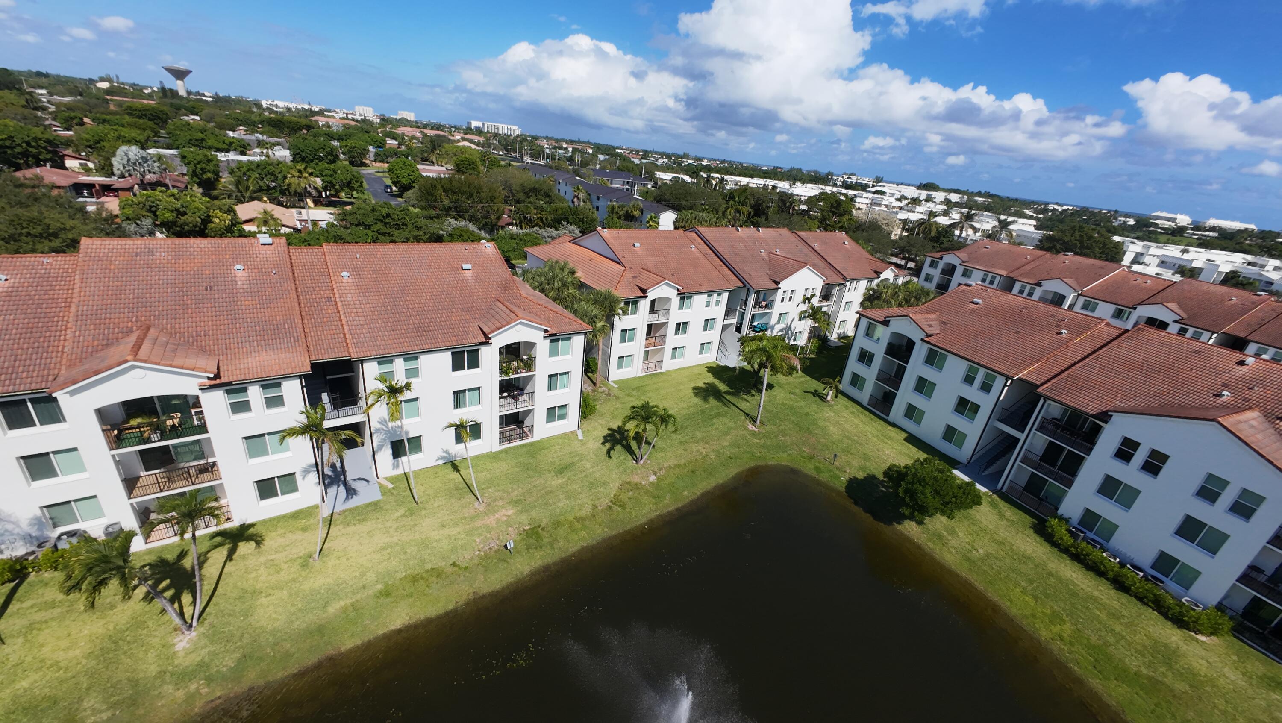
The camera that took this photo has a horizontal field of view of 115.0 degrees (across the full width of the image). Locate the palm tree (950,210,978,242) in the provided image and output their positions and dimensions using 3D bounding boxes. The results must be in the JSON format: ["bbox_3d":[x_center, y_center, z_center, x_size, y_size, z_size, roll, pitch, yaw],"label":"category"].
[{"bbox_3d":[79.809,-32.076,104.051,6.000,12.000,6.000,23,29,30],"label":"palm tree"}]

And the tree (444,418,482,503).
[{"bbox_3d":[-10.613,5.913,24.448,2.100,5.000,2.000,-5,27,-24],"label":"tree"}]

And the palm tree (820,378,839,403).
[{"bbox_3d":[18.810,2.820,40.783,2.000,2.500,2.000,19,27,25],"label":"palm tree"}]

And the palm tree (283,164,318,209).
[{"bbox_3d":[-59.845,-29.238,73.244,5.000,11.000,5.000,-12,31,-36],"label":"palm tree"}]

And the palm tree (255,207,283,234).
[{"bbox_3d":[-61.075,-22.562,67.800,3.700,5.600,3.700,-14,32,-38],"label":"palm tree"}]

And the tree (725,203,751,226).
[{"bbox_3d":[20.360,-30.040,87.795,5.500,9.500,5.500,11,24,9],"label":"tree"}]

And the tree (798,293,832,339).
[{"bbox_3d":[21.843,-4.746,52.849,4.100,8.000,4.000,17,26,21],"label":"tree"}]

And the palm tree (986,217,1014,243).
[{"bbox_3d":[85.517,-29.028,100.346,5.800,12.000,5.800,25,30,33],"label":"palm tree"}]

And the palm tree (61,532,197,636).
[{"bbox_3d":[-20.438,9.675,17.083,3.500,5.700,3.700,21,27,27],"label":"palm tree"}]

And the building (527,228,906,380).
[{"bbox_3d":[14.631,-12.020,58.838,55.500,12.800,22.500,-10,29,-34],"label":"building"}]

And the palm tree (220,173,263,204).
[{"bbox_3d":[-77.205,-32.526,80.233,6.300,8.000,6.300,-15,33,-40],"label":"palm tree"}]

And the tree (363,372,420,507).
[{"bbox_3d":[-14.264,5.009,23.972,2.900,9.000,3.100,-8,28,-31],"label":"tree"}]

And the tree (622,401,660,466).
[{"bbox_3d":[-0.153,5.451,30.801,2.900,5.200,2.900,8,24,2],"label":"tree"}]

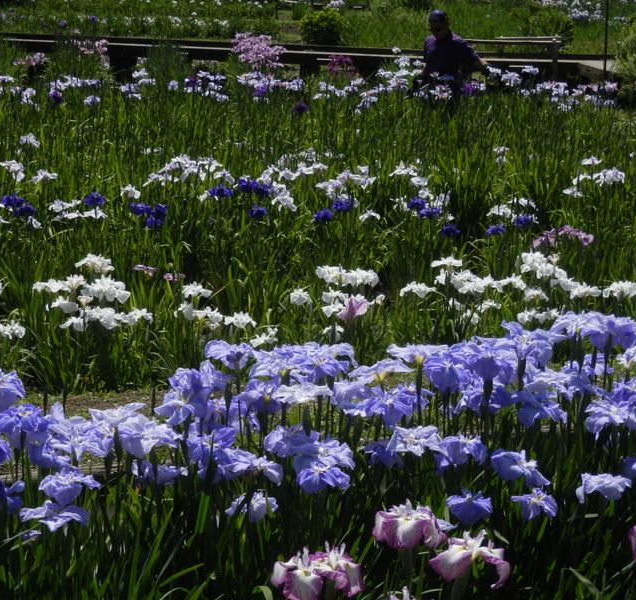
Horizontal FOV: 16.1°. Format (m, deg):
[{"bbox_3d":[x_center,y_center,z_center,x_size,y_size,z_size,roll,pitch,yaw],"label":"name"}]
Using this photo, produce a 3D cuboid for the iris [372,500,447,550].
[{"bbox_3d":[0.194,0.478,4.750,0.157,0.090,0.140,0,10,0],"label":"iris"}]

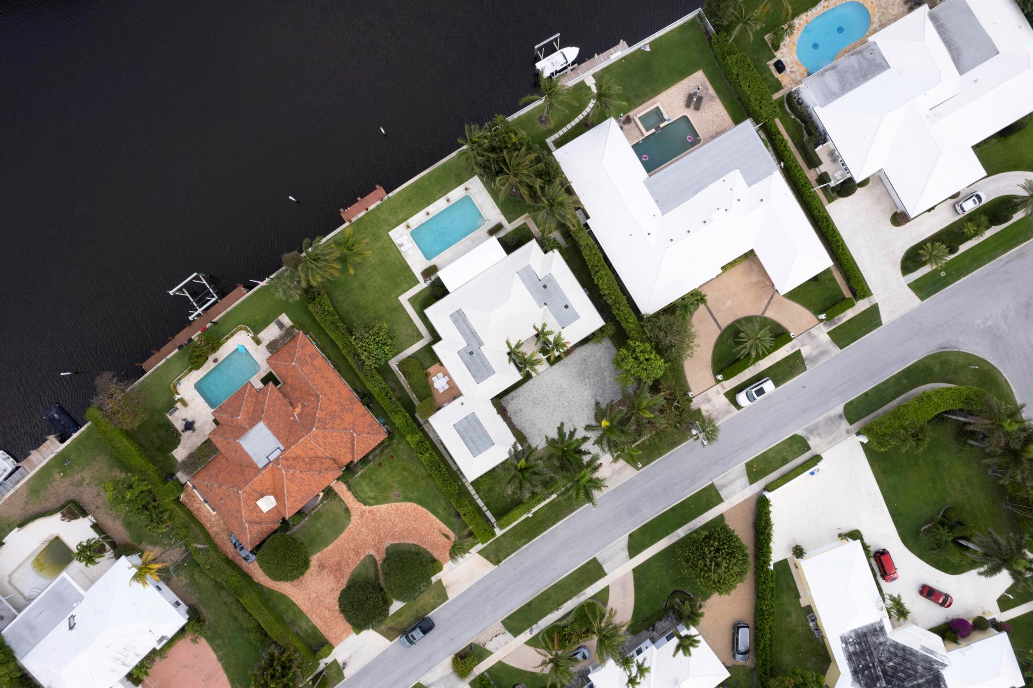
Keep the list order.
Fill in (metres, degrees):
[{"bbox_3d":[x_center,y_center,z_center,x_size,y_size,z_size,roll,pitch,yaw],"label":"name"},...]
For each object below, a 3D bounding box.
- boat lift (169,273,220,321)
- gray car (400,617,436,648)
[{"bbox_3d":[-43.950,-6.600,87.350,4.700,3.000,4.800,-36,90,0],"label":"boat lift"},{"bbox_3d":[-13.700,39.750,86.600,5.250,1.800,1.950,-37,90,0],"label":"gray car"}]

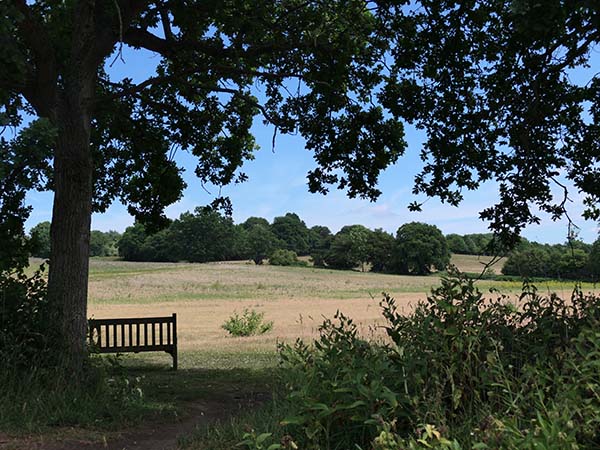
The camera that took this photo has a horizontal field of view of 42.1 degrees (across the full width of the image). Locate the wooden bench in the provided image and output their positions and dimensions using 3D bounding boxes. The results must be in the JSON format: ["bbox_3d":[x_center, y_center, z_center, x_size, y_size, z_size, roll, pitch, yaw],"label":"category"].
[{"bbox_3d":[-2.853,1.874,12.497,1.750,0.900,0.620,-1,-3,-9],"label":"wooden bench"}]

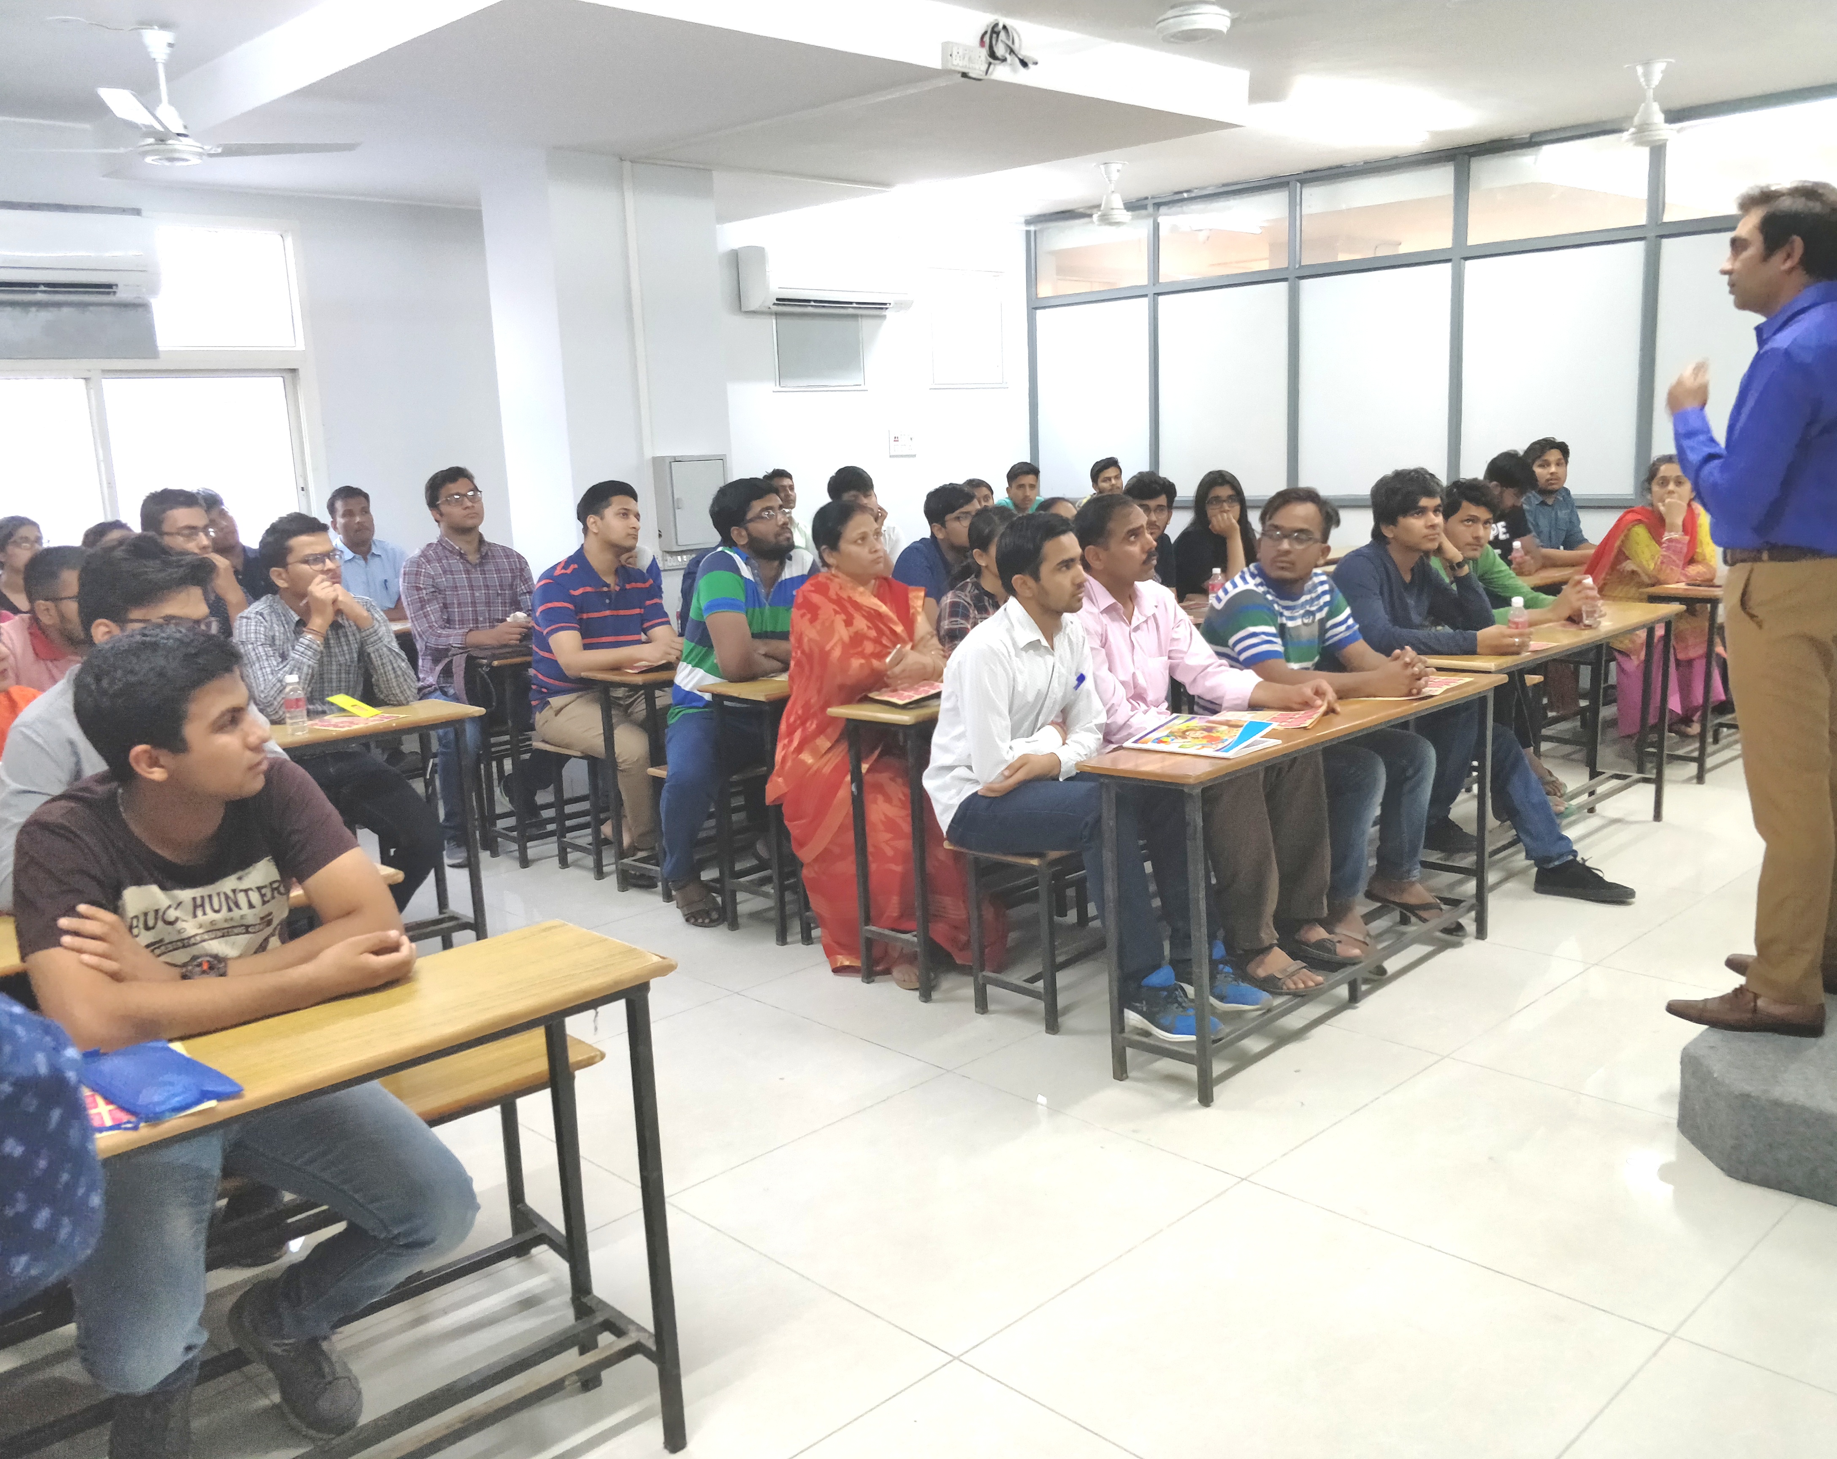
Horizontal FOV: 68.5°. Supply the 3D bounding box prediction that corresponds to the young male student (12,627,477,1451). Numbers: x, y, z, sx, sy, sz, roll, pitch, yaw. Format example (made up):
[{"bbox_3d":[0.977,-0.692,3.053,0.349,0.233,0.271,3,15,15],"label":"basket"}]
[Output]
[{"bbox_3d":[-1.005,0.527,2.012,0.570,1.300,0.720,-13,17,-39],"label":"young male student"}]

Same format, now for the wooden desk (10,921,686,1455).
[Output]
[{"bbox_3d":[-0.980,0.841,1.802,1.400,0.780,0.330,-13,16,-38],"label":"wooden desk"}]

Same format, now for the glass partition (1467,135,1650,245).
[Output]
[{"bbox_3d":[3.032,-2.562,6.424,0.809,0.415,0.040,7,14,41],"label":"glass partition"}]

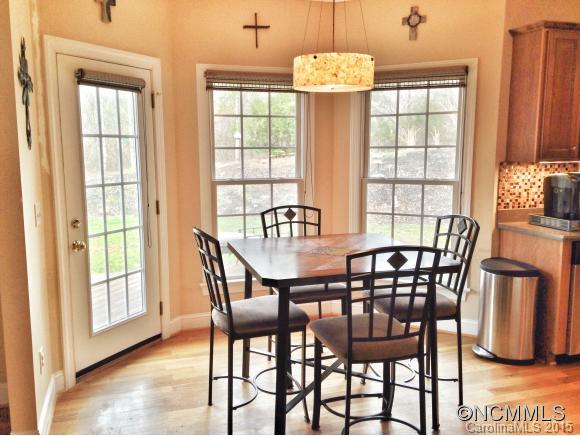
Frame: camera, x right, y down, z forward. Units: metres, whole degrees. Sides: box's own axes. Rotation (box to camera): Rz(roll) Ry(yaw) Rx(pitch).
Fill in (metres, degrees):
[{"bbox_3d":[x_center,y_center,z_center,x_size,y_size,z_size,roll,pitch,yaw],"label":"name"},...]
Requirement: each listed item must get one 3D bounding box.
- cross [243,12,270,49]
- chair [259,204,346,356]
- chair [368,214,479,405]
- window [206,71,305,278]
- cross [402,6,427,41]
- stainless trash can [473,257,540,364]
[{"bbox_3d":[-0.264,-1.500,4.425,0.232,0.275,0.020,-3,8,-19],"label":"cross"},{"bbox_3d":[0.109,0.489,3.733,0.460,1.091,0.545,-3,8,-20],"label":"chair"},{"bbox_3d":[0.763,0.538,3.337,0.545,1.091,0.460,-2,8,-14],"label":"chair"},{"bbox_3d":[-0.260,-0.342,4.610,0.853,1.702,0.101,-3,8,-19],"label":"window"},{"bbox_3d":[0.970,-1.525,4.334,0.190,0.257,0.025,3,8,26],"label":"cross"},{"bbox_3d":[1.517,0.663,4.002,0.333,0.662,0.455,-3,8,-17],"label":"stainless trash can"}]

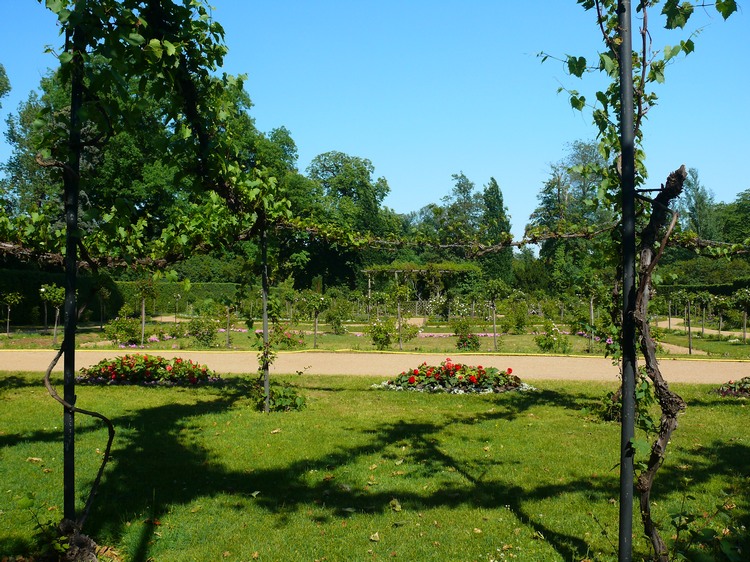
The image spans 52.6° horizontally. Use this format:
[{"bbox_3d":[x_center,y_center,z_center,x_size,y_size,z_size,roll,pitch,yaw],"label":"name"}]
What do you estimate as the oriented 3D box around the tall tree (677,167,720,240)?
[{"bbox_3d":[33.079,-4.321,78.000,4.939,14.919,4.939,0,-1,0],"label":"tall tree"}]

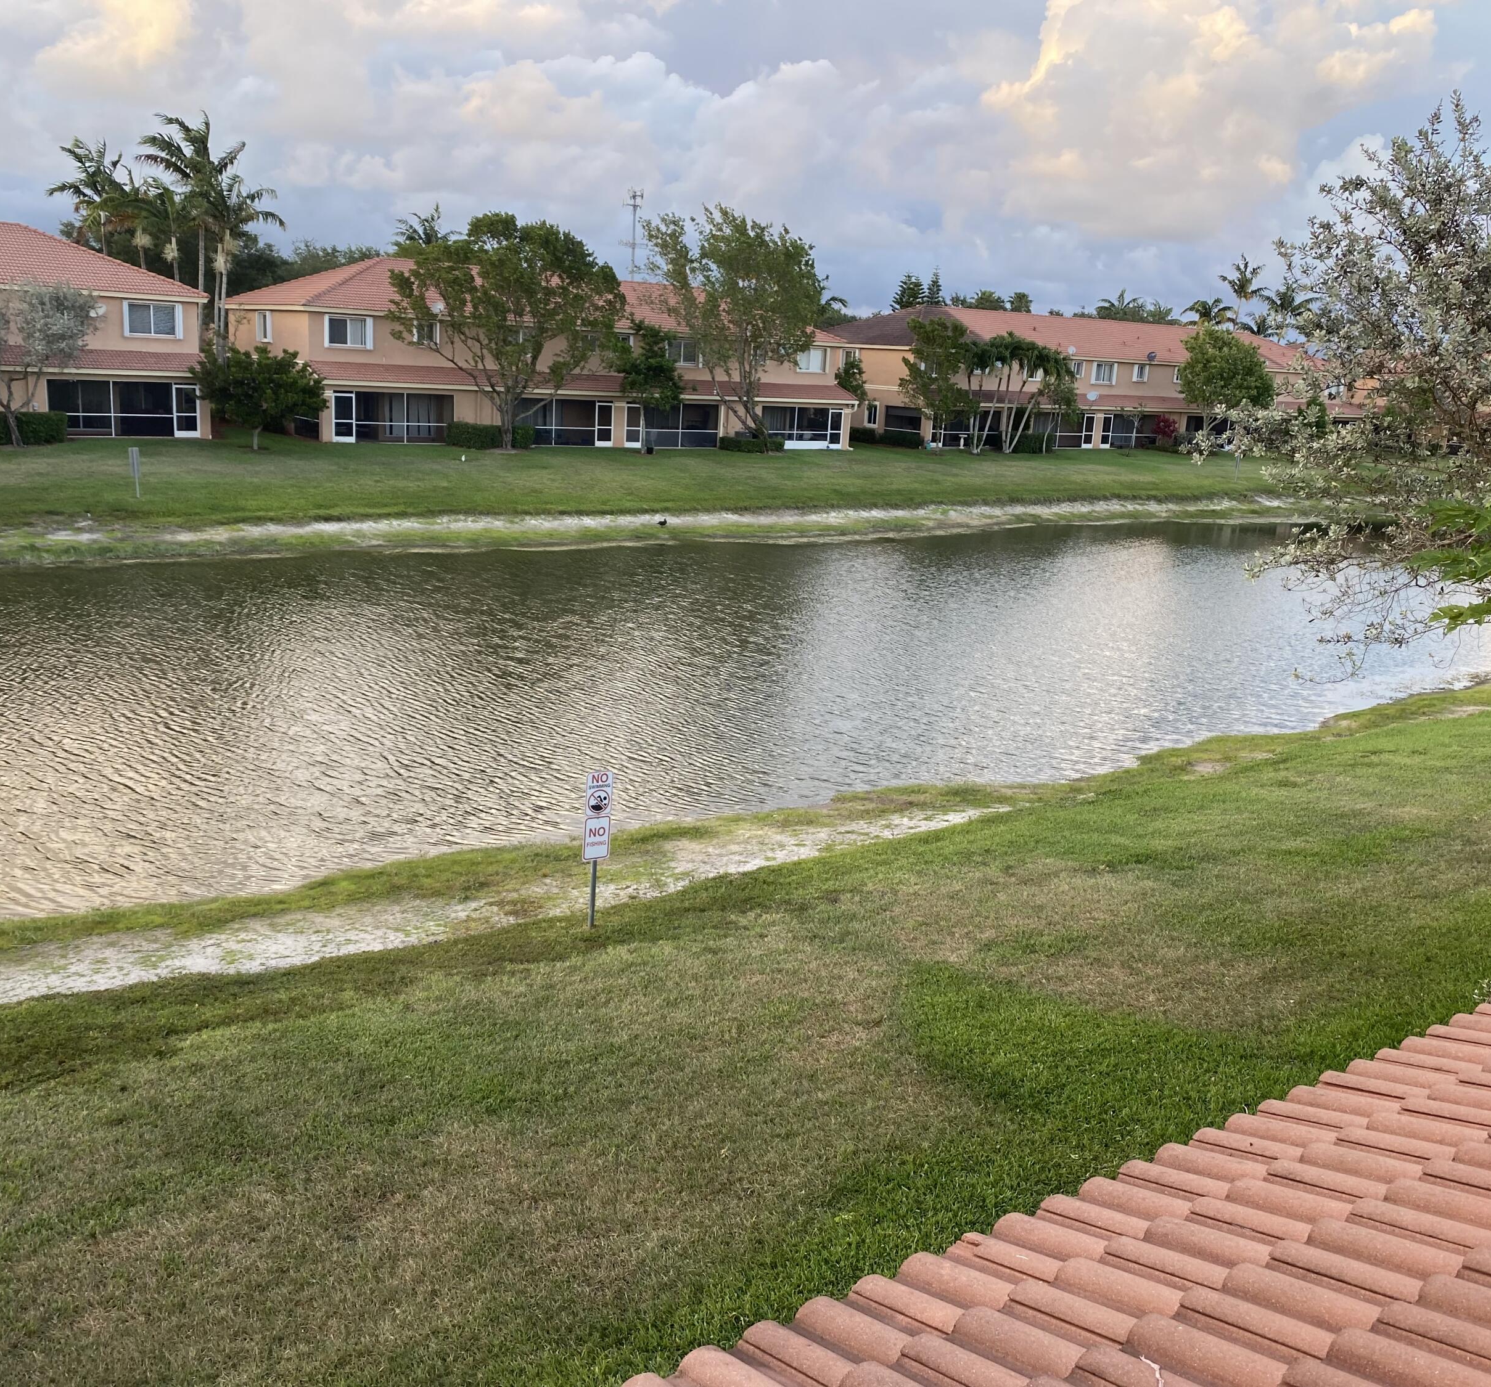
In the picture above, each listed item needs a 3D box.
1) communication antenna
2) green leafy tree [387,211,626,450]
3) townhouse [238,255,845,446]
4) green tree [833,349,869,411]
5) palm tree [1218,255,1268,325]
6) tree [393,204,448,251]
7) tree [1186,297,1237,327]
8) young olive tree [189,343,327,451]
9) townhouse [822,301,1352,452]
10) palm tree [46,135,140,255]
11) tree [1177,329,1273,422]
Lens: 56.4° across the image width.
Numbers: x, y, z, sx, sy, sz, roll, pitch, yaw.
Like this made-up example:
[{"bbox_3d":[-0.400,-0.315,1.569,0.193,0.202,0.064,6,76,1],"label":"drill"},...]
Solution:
[{"bbox_3d":[-24.090,-89.040,300.000,5.000,37.906,5.000,3,14,0],"label":"communication antenna"},{"bbox_3d":[-10.485,-15.934,61.480,10.324,10.185,9.292,1,14,-10],"label":"green leafy tree"},{"bbox_3d":[-9.628,-17.474,71.961,30.306,8.250,13.395,-7,17,-36],"label":"townhouse"},{"bbox_3d":[5.980,-16.839,79.300,2.500,5.190,2.500,3,14,0],"label":"green tree"},{"bbox_3d":[47.392,-33.972,135.000,4.900,16.549,4.900,3,14,0],"label":"palm tree"},{"bbox_3d":[-19.517,-23.564,85.721,4.084,12.566,4.084,0,14,-13],"label":"tree"},{"bbox_3d":[43.923,-31.542,133.000,5.200,12.398,5.200,3,14,0],"label":"tree"},{"bbox_3d":[-19.163,-11.645,54.706,5.161,4.076,5.161,-1,14,-19],"label":"young olive tree"},{"bbox_3d":[24.830,-21.617,96.558,45.466,8.250,13.395,-7,17,-36],"label":"townhouse"},{"bbox_3d":[-33.589,-21.531,71.676,4.270,13.545,4.270,-3,15,-24],"label":"palm tree"},{"bbox_3d":[30.738,-19.235,88.868,5.854,8.087,5.561,8,14,17],"label":"tree"}]

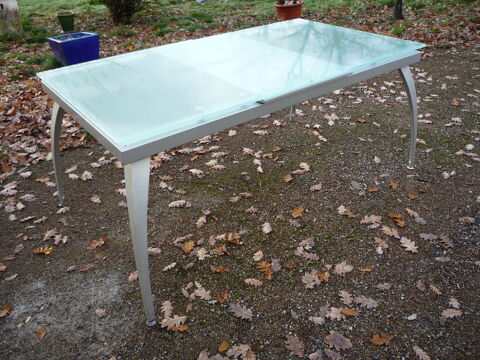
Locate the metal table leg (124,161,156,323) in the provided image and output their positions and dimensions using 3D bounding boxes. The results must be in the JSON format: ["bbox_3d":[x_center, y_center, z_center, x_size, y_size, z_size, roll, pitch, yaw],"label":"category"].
[{"bbox_3d":[-0.361,0.235,1.568,0.085,0.690,0.220,3,33,6],"label":"metal table leg"}]

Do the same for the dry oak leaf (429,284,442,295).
[{"bbox_3d":[0.839,0.470,1.792,0.024,0.016,0.061,-11,34,-16],"label":"dry oak leaf"}]

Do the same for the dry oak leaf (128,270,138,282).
[{"bbox_3d":[-0.476,0.435,1.882,0.042,0.025,0.078,11,34,18],"label":"dry oak leaf"}]

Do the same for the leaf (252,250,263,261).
[{"bbox_3d":[0.085,0.362,1.984,0.068,0.016,0.045,-23,38,-30],"label":"leaf"}]

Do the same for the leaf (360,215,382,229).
[{"bbox_3d":[0.695,0.212,2.203,0.115,0.020,0.092,-1,32,0],"label":"leaf"}]

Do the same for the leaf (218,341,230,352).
[{"bbox_3d":[-0.063,0.628,1.569,0.039,0.016,0.044,-1,32,-1],"label":"leaf"}]

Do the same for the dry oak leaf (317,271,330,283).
[{"bbox_3d":[0.378,0.436,1.876,0.052,0.020,0.060,-7,32,-10],"label":"dry oak leaf"}]

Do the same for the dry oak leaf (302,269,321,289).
[{"bbox_3d":[0.321,0.440,1.857,0.073,0.025,0.115,12,35,20],"label":"dry oak leaf"}]

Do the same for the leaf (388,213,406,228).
[{"bbox_3d":[0.841,0.209,2.201,0.065,0.035,0.104,-12,34,-17],"label":"leaf"}]

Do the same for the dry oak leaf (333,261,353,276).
[{"bbox_3d":[0.459,0.392,1.863,0.095,0.020,0.064,-19,37,-26],"label":"dry oak leaf"}]

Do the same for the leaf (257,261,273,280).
[{"bbox_3d":[0.113,0.417,1.913,0.062,0.022,0.118,-8,33,-11],"label":"leaf"}]

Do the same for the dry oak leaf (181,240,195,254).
[{"bbox_3d":[-0.258,0.333,2.063,0.056,0.020,0.088,7,33,12],"label":"dry oak leaf"}]

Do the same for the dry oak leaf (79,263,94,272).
[{"bbox_3d":[-0.701,0.395,1.898,0.063,0.020,0.036,-26,40,-33],"label":"dry oak leaf"}]

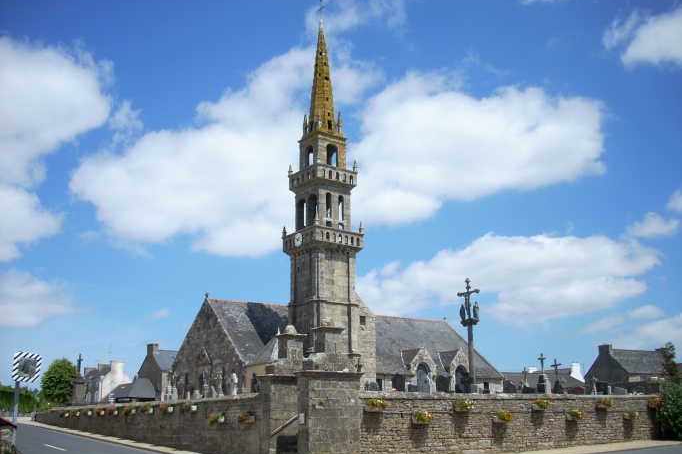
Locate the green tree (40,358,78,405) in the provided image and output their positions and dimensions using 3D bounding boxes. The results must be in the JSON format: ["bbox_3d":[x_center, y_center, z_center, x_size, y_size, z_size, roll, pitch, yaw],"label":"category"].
[{"bbox_3d":[-27.132,15.111,70.409,3.644,4.828,3.644,5,-15,-20],"label":"green tree"}]

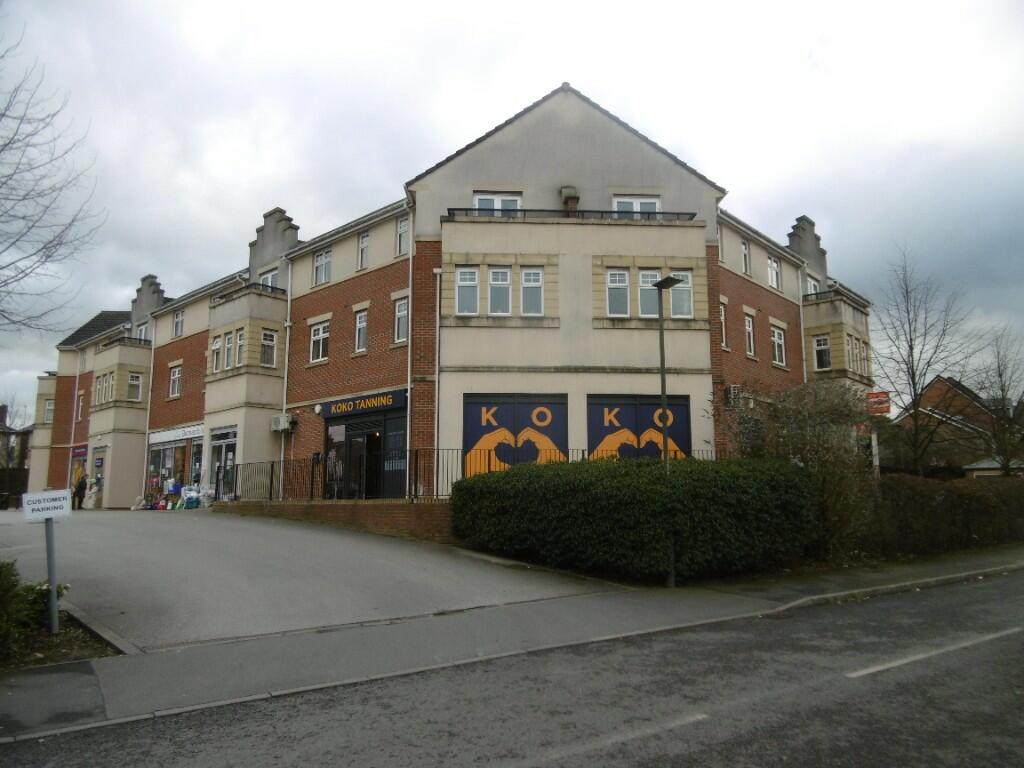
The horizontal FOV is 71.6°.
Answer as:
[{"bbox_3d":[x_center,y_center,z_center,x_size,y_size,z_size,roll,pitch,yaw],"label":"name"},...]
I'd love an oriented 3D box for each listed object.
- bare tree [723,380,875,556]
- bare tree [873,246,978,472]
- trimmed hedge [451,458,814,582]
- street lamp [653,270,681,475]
[{"bbox_3d":[6.457,1.869,16.200,3.300,3.950,3.000,0,-9,0],"label":"bare tree"},{"bbox_3d":[12.750,-0.029,22.254,3.500,8.600,3.400,0,-9,0],"label":"bare tree"},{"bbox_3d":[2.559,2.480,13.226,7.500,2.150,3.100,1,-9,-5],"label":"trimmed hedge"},{"bbox_3d":[2.725,0.761,11.706,0.320,5.100,0.620,5,-10,-32],"label":"street lamp"}]

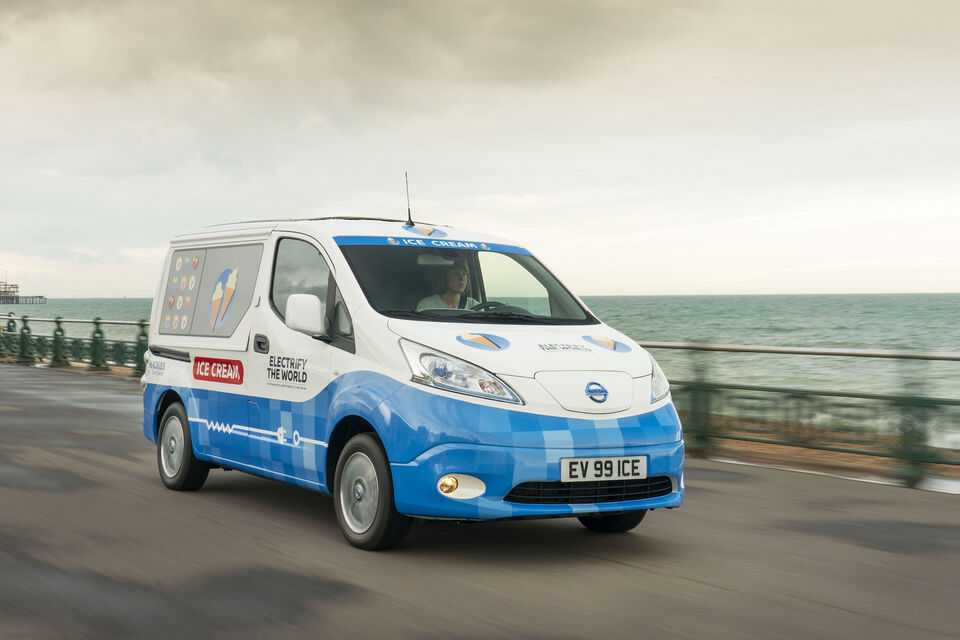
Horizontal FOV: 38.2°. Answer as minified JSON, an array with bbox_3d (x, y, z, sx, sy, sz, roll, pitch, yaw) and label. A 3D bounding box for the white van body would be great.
[{"bbox_3d":[-0.568,0.245,8.535,1.820,1.850,4.560,1,0,-32],"label":"white van body"}]

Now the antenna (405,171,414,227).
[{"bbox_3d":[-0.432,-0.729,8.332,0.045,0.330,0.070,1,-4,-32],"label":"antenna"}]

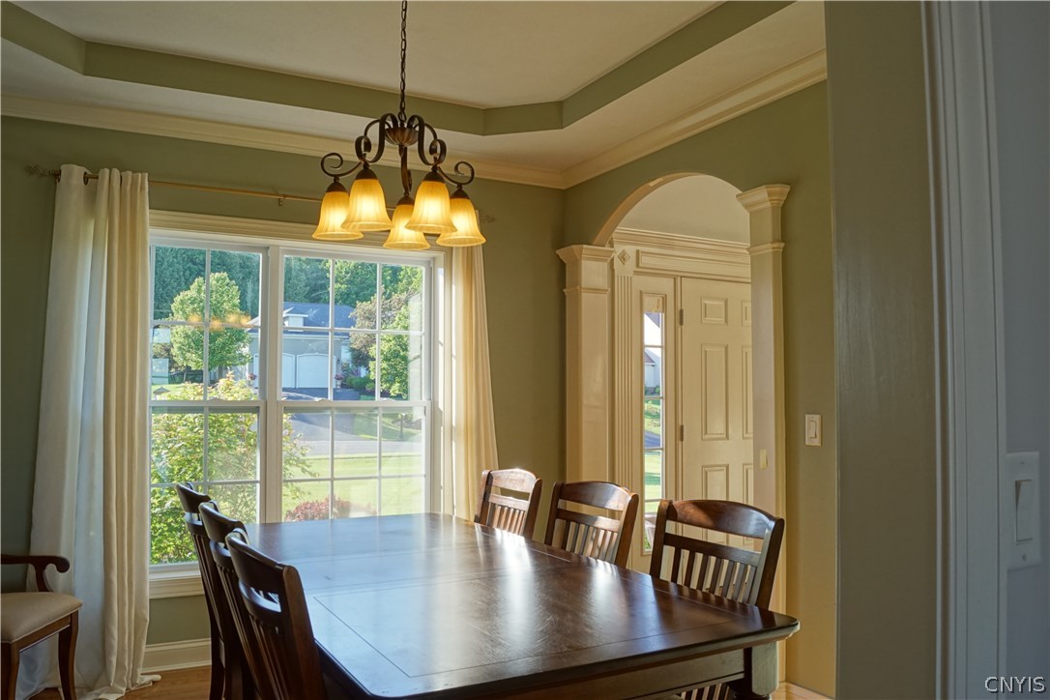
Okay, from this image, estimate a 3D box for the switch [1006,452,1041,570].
[{"bbox_3d":[0.507,0.163,0.800,0.070,0.118,0.012,2,-3,-28],"label":"switch"}]

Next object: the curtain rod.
[{"bbox_3d":[-1.188,-0.767,4.003,2.286,0.082,0.102,2,-3,-28],"label":"curtain rod"}]

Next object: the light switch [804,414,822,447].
[{"bbox_3d":[1.131,0.315,3.090,0.012,0.120,0.074,2,-3,-28],"label":"light switch"}]

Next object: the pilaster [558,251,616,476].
[{"bbox_3d":[0.351,0.474,4.601,0.261,2.163,0.246,2,-3,-28],"label":"pilaster"}]

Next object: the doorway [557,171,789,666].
[{"bbox_3d":[0.699,0.338,3.967,0.267,2.378,1.722,2,-3,-28],"label":"doorway"}]

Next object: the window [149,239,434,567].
[{"bbox_3d":[-1.286,0.255,4.027,1.712,1.619,0.092,2,-3,-28],"label":"window"}]

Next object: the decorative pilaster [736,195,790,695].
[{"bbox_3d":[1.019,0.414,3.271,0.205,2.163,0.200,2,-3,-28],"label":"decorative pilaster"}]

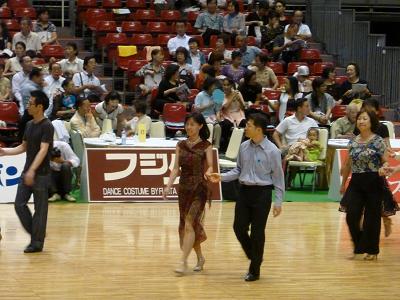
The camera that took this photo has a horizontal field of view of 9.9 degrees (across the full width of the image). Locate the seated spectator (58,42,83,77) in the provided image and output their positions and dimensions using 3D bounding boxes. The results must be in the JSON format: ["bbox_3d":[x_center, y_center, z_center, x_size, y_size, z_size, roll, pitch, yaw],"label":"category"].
[{"bbox_3d":[-2.099,-1.132,37.800,0.500,1.220,0.750,0,5,6],"label":"seated spectator"}]

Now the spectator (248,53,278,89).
[{"bbox_3d":[1.054,-0.954,37.978,0.520,1.250,0.750,1,5,-2],"label":"spectator"}]

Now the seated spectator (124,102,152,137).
[{"bbox_3d":[-0.847,-0.068,32.400,0.720,1.200,0.460,-2,5,-24],"label":"seated spectator"}]

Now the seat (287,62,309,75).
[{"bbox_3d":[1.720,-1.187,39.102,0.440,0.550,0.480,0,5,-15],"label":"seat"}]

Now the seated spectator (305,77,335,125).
[{"bbox_3d":[1.850,-0.476,35.010,0.460,1.240,0.750,-1,6,-25],"label":"seated spectator"}]

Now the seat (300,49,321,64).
[{"bbox_3d":[1.890,-1.470,38.438,0.420,0.400,0.440,0,5,-14],"label":"seat"}]

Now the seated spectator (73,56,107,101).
[{"bbox_3d":[-1.767,-0.863,37.000,0.550,1.270,0.800,-1,5,-17],"label":"seated spectator"}]

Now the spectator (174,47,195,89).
[{"bbox_3d":[-0.253,-1.085,37.800,0.500,1.200,0.750,0,5,3],"label":"spectator"}]

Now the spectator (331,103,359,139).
[{"bbox_3d":[2.136,-0.067,33.244,0.480,1.200,0.750,-1,6,-25],"label":"spectator"}]

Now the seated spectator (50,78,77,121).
[{"bbox_3d":[-2.044,-0.475,35.527,0.500,1.200,0.750,0,5,-15],"label":"seated spectator"}]

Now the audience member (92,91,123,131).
[{"bbox_3d":[-1.340,-0.212,33.358,0.480,1.280,0.750,0,5,-12],"label":"audience member"}]

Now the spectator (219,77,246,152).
[{"bbox_3d":[0.510,-0.566,36.300,0.500,1.180,0.720,1,5,9],"label":"spectator"}]

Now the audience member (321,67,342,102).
[{"bbox_3d":[2.195,-0.719,37.470,0.500,1.220,0.750,-1,5,-25],"label":"audience member"}]

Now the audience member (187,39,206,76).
[{"bbox_3d":[-0.075,-1.288,38.600,0.480,1.150,0.720,0,5,3],"label":"audience member"}]

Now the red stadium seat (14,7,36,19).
[{"bbox_3d":[-2.966,-2.241,39.689,0.420,0.400,0.440,0,5,-14],"label":"red stadium seat"}]

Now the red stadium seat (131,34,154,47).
[{"bbox_3d":[-0.920,-1.719,38.564,0.420,0.400,0.440,0,5,-14],"label":"red stadium seat"}]

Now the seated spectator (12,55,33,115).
[{"bbox_3d":[-2.712,-0.795,36.154,0.520,1.320,0.780,-1,5,-25],"label":"seated spectator"}]

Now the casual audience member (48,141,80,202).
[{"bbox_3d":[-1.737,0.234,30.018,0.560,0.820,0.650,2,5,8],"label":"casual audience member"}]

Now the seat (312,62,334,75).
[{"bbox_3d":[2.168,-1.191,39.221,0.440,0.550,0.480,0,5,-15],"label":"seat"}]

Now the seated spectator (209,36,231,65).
[{"bbox_3d":[0.327,-1.263,38.585,0.500,1.250,0.720,1,5,-5],"label":"seated spectator"}]

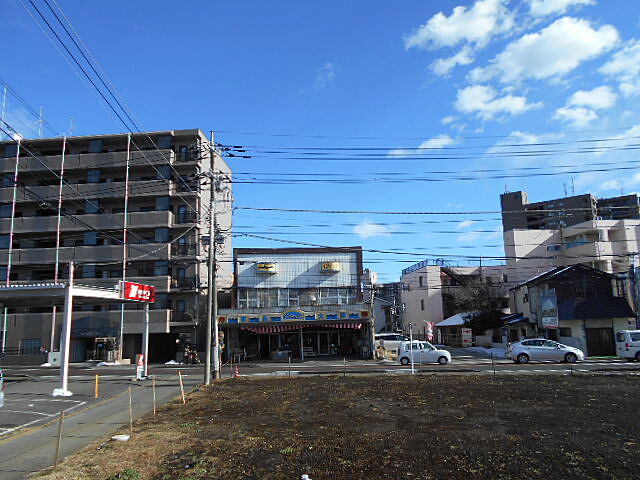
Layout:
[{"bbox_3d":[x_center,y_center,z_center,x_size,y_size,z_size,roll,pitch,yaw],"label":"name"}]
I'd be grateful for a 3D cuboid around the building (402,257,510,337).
[{"bbox_3d":[17.650,8.193,64.096,10.200,9.600,12.400,-1,-9,-4],"label":"building"}]

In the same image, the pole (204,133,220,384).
[{"bbox_3d":[-5.695,0.695,25.236,0.380,13.300,0.380,-2,-9,5],"label":"pole"}]

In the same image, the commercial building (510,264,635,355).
[{"bbox_3d":[18.644,5.307,36.446,7.000,6.500,5.800,-2,-9,5],"label":"commercial building"}]

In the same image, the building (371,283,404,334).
[{"bbox_3d":[18.239,17.009,126.802,12.000,12.000,10.000,-2,-9,5],"label":"building"}]

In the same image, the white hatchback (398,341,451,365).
[{"bbox_3d":[6.779,7.366,31.573,3.400,1.500,1.480,-2,-9,5],"label":"white hatchback"}]

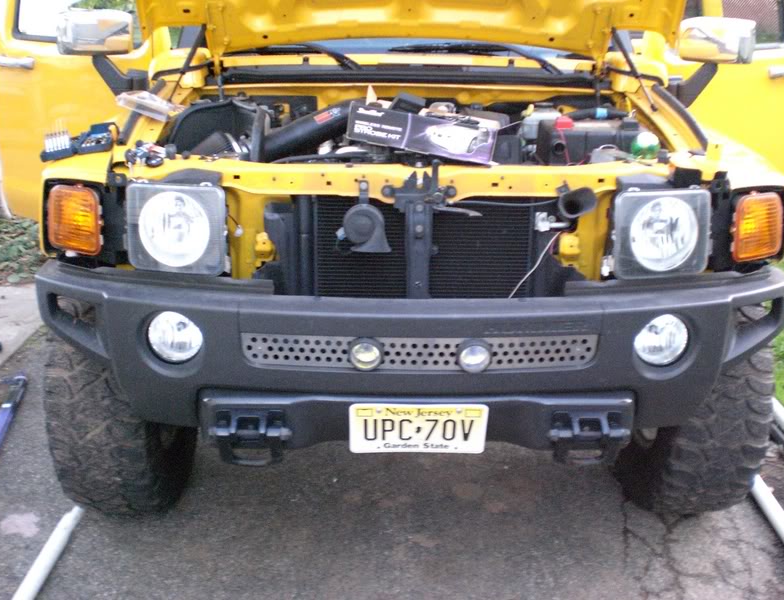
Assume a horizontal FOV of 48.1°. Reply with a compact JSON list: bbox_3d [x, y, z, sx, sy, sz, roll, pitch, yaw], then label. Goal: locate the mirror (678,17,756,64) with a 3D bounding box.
[{"bbox_3d":[1.078,-0.860,2.909,0.125,0.158,0.200,-13,22,-38],"label":"mirror"}]

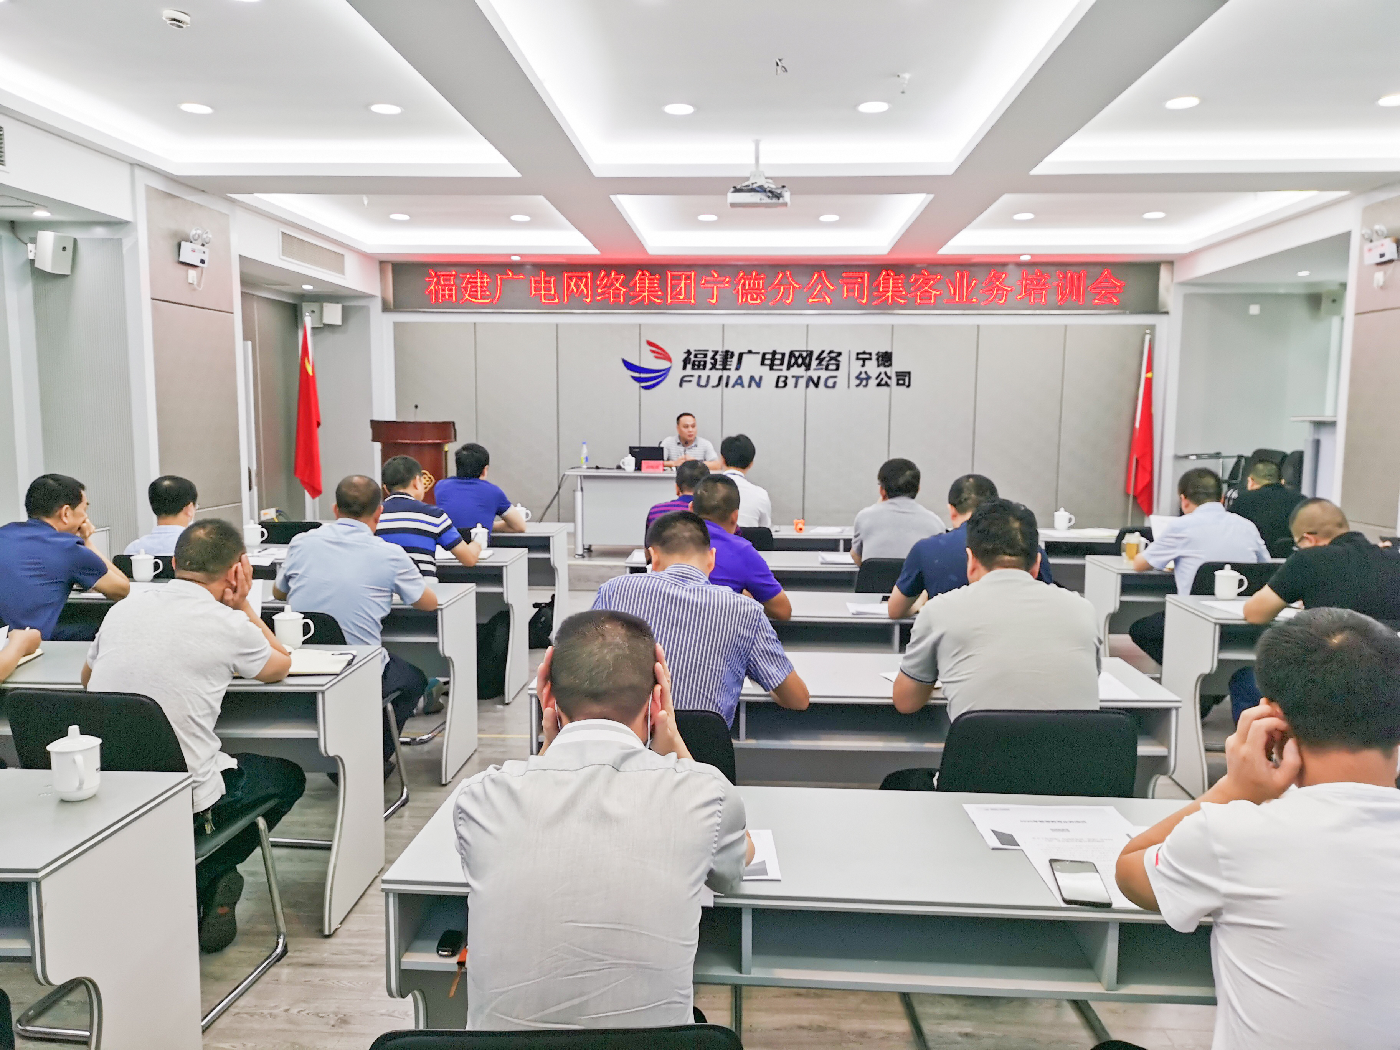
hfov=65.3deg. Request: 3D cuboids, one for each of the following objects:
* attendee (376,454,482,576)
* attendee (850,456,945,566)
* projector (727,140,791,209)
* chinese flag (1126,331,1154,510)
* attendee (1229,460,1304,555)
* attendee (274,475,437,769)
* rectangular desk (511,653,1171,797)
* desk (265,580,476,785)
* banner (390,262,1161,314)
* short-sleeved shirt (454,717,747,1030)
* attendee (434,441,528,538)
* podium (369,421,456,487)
[{"bbox_3d":[-1.379,0.301,5.424,0.530,1.307,0.750,2,6,11],"label":"attendee"},{"bbox_3d":[0.965,0.323,5.335,0.520,1.304,0.750,1,6,2],"label":"attendee"},{"bbox_3d":[0.367,-2.178,6.756,0.385,0.411,0.310,1,6,3],"label":"projector"},{"bbox_3d":[4.418,-0.996,10.947,0.270,1.820,0.220,1,6,3],"label":"chinese flag"},{"bbox_3d":[3.329,0.241,6.481,0.500,1.243,0.750,1,6,5],"label":"attendee"},{"bbox_3d":[-1.325,0.440,4.259,0.620,1.310,0.780,1,6,3],"label":"attendee"},{"bbox_3d":[0.434,0.822,3.354,1.820,0.750,0.530,1,6,3],"label":"rectangular desk"},{"bbox_3d":[-1.914,0.654,4.724,1.800,0.750,0.510,1,6,3],"label":"desk"},{"bbox_3d":[0.708,-2.433,11.188,7.850,0.500,0.100,1,6,3],"label":"banner"},{"bbox_3d":[-0.150,0.577,1.713,0.470,0.580,0.420,1,6,3],"label":"short-sleeved shirt"},{"bbox_3d":[-1.338,0.146,6.612,0.530,1.270,0.800,1,6,6],"label":"attendee"},{"bbox_3d":[-2.587,-0.367,9.914,0.710,1.170,0.460,-3,7,-27],"label":"podium"}]

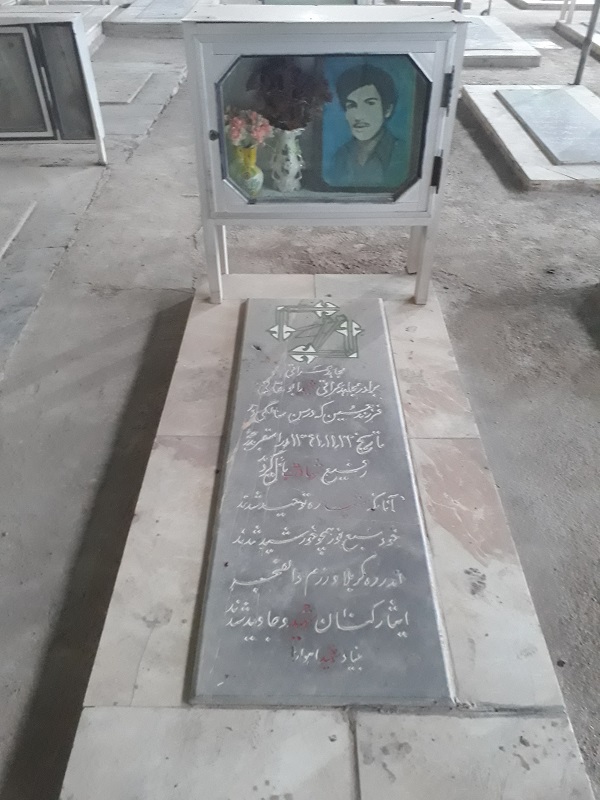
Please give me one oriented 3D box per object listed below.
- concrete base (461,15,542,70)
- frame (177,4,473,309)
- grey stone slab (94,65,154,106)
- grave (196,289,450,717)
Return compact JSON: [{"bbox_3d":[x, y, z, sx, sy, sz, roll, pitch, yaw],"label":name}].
[{"bbox_3d":[1.697,-3.636,6.302,0.920,0.100,1.950,0,40,1],"label":"concrete base"},{"bbox_3d":[0.074,-0.818,2.198,0.830,0.945,0.290,0,40,1],"label":"frame"},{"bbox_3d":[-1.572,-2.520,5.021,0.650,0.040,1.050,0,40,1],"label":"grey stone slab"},{"bbox_3d":[0.052,0.116,1.809,0.505,0.040,1.510,0,40,1],"label":"grave"}]

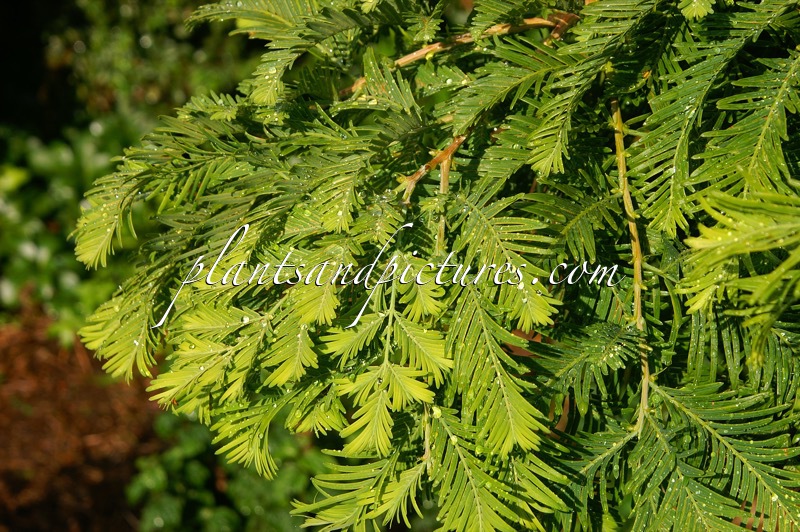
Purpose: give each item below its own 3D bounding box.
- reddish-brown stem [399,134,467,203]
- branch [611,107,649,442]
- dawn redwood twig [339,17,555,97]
[{"bbox_3d":[0.019,-0.044,1.100,0.020,0.044,0.015,42,0,0],"label":"reddish-brown stem"},{"bbox_3d":[0.100,0.000,1.010,0.012,0.149,0.015,-6,12,0],"label":"branch"},{"bbox_3d":[0.023,-0.102,1.120,0.108,0.011,0.014,-19,0,0],"label":"dawn redwood twig"}]

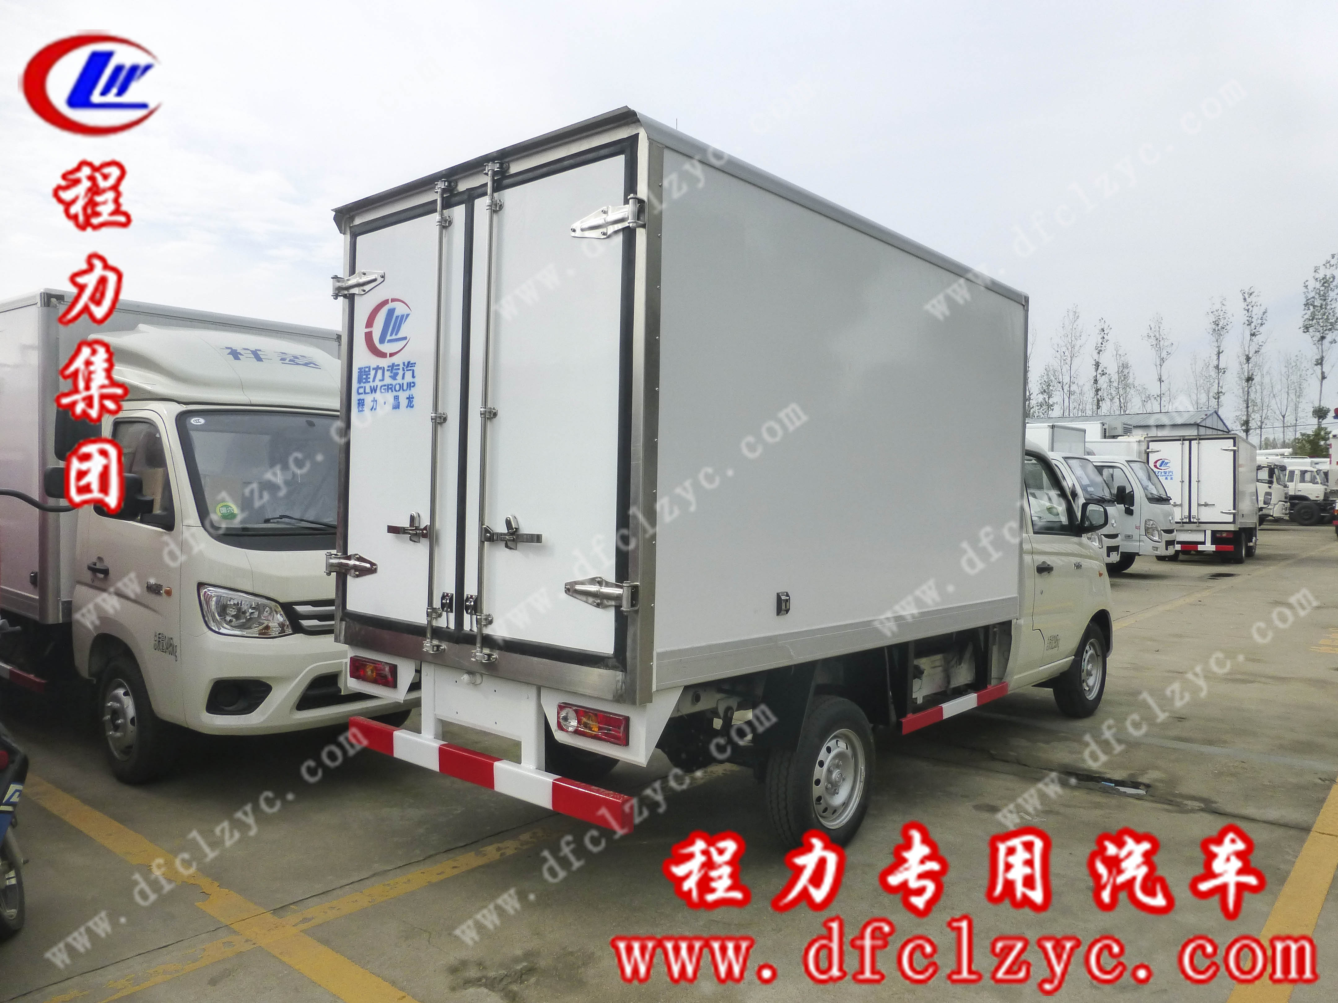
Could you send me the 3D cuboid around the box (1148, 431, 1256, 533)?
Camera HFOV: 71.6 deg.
[{"bbox_3d":[11.590,-0.370,20.130,1.700,1.880,3.100,1,1,38],"label":"box"}]

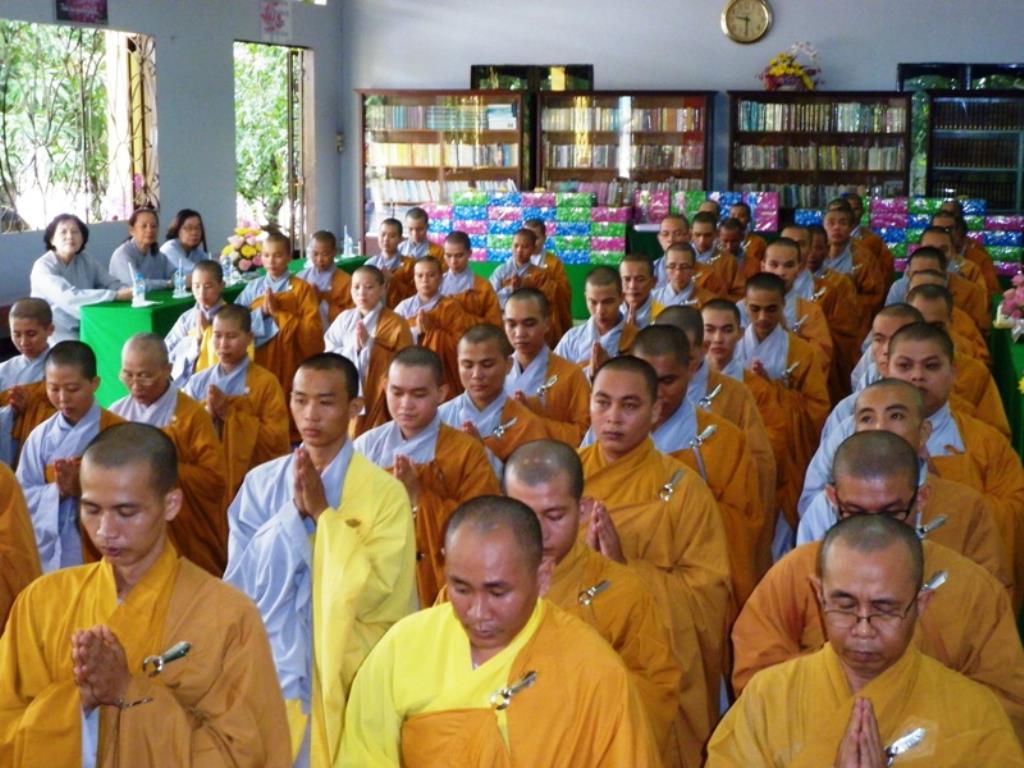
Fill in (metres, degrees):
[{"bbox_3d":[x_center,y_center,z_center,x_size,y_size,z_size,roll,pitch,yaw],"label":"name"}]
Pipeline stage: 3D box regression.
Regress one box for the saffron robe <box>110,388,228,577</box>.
[{"bbox_3d":[-1.166,0.445,6.310,0.500,0.882,0.520,3,9,19],"label":"saffron robe"}]

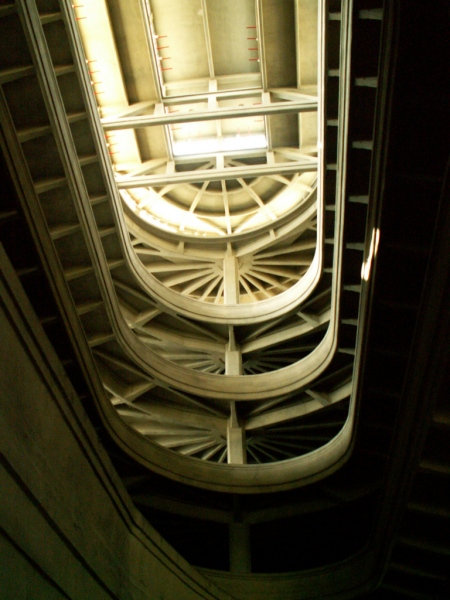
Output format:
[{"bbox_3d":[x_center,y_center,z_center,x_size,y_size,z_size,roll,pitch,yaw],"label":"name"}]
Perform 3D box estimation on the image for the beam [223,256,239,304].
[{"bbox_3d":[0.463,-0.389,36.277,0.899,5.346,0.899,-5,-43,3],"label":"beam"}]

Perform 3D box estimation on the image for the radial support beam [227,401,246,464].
[{"bbox_3d":[0.626,7.331,29.025,0.899,3.840,0.899,-5,-43,3],"label":"radial support beam"}]

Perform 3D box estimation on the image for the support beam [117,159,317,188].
[{"bbox_3d":[-0.340,-7.050,34.087,11.438,0.800,0.280,-5,-43,3],"label":"support beam"}]

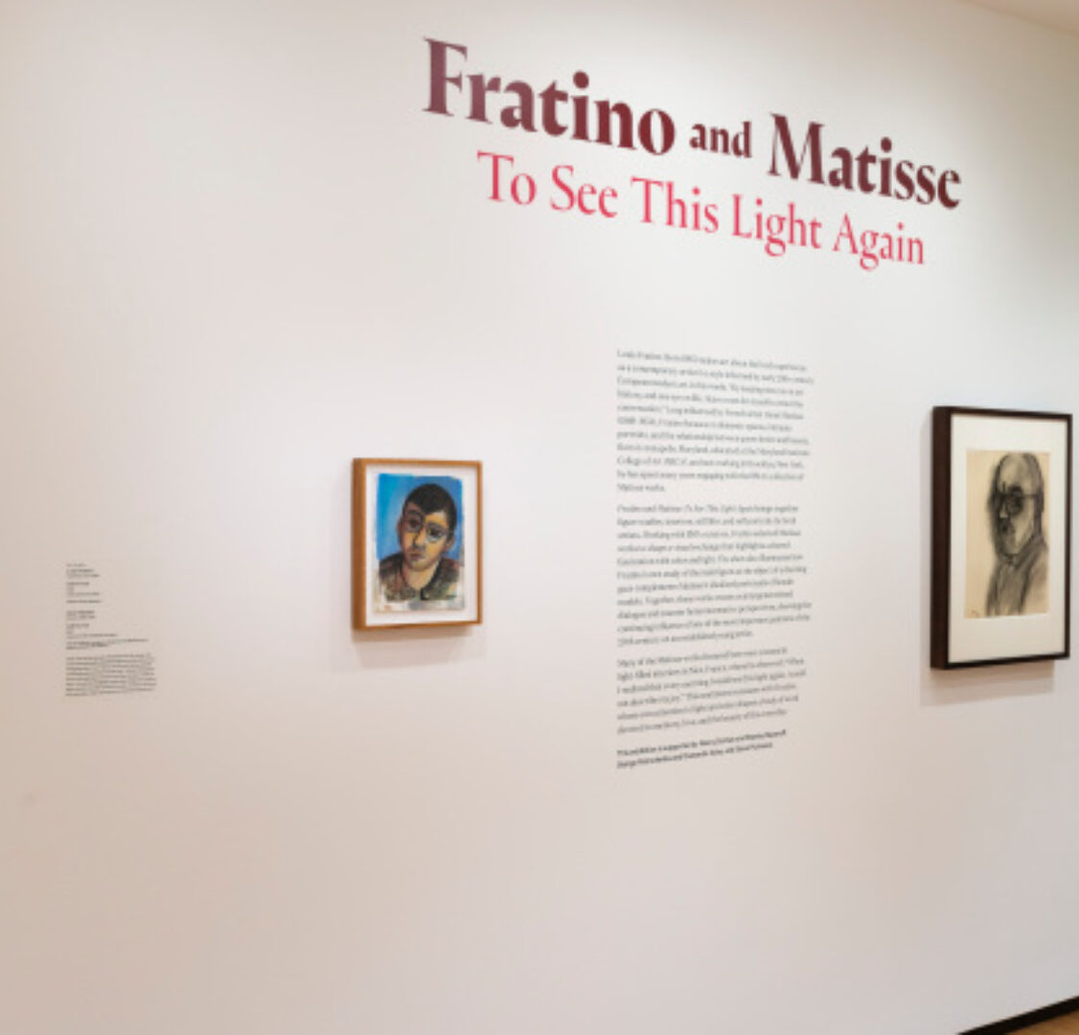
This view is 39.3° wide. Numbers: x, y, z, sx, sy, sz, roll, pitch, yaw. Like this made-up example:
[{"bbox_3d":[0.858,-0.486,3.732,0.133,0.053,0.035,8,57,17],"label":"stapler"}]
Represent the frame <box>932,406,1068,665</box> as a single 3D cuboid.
[{"bbox_3d":[1.365,0.058,4.440,0.583,0.744,0.051,0,0,-36],"label":"frame"}]

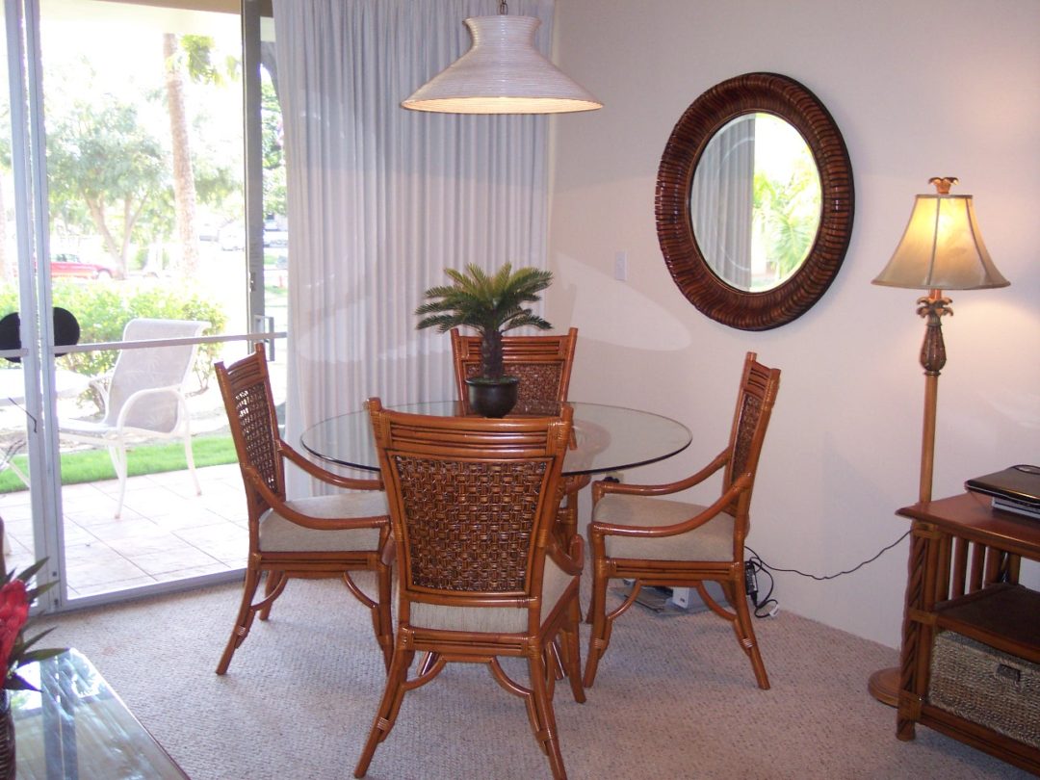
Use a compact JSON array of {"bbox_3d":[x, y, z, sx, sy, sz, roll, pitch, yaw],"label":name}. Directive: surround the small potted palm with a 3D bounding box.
[{"bbox_3d":[-0.116,-0.157,3.745,0.447,0.508,0.447,1,9,0],"label":"small potted palm"}]

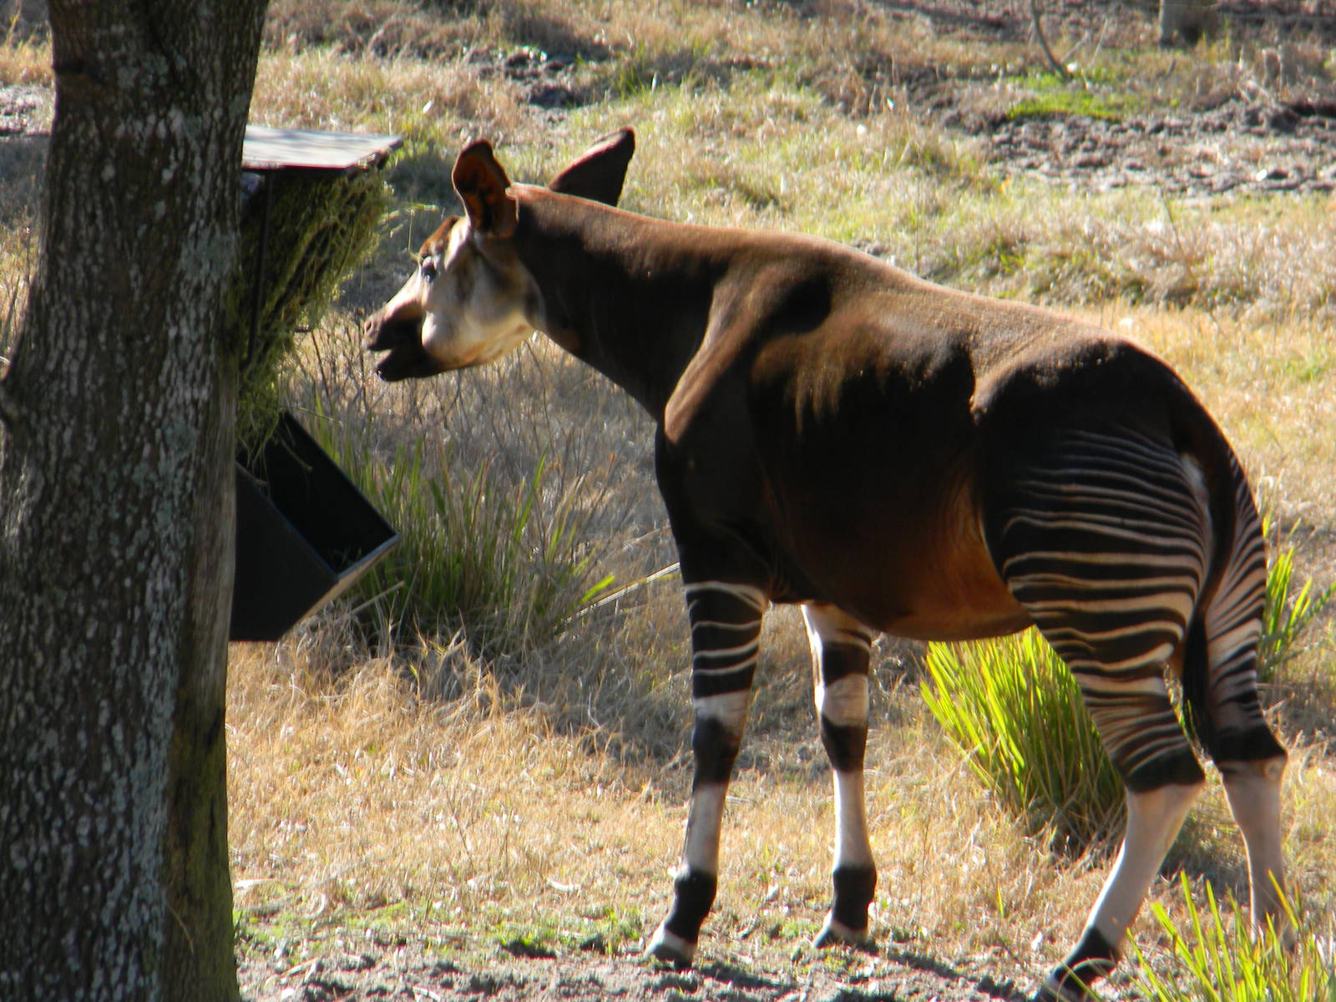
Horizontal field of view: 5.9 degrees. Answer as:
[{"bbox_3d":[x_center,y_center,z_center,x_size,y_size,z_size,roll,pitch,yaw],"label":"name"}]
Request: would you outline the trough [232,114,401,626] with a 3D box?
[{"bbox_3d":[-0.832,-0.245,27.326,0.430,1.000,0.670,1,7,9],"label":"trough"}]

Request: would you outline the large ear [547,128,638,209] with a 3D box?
[{"bbox_3d":[-0.175,-0.700,27.650,0.250,0.130,0.075,-42,-9,-15],"label":"large ear"}]

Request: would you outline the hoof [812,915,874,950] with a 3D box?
[{"bbox_3d":[0.373,0.915,27.400,0.120,0.072,0.090,3,8,25],"label":"hoof"}]

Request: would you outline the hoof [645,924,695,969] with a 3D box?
[{"bbox_3d":[0.003,0.936,27.200,0.105,0.085,0.085,4,9,30],"label":"hoof"}]

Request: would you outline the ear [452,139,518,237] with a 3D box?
[{"bbox_3d":[-0.389,-0.664,27.450,0.130,0.215,0.080,-3,10,34],"label":"ear"}]

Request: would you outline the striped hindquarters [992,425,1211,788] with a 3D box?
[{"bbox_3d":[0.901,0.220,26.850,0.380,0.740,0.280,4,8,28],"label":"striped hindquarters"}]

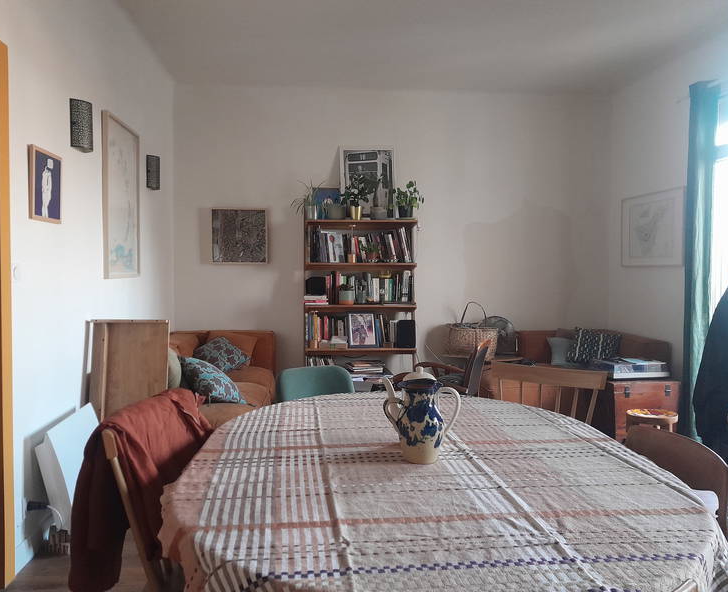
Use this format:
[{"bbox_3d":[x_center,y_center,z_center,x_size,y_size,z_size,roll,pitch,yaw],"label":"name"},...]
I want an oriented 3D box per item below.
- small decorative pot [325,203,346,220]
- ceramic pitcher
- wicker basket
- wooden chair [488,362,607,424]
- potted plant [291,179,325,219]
[{"bbox_3d":[-0.248,-0.748,5.454,0.170,0.155,0.170,0,2,0],"label":"small decorative pot"},{"bbox_3d":[0.138,0.279,1.465,0.190,0.215,0.118,0,2,0],"label":"ceramic pitcher"},{"bbox_3d":[0.882,0.273,5.008,0.385,0.430,0.260,0,2,-5],"label":"wicker basket"},{"bbox_3d":[0.664,0.731,2.480,0.490,0.830,0.500,2,3,29],"label":"wooden chair"},{"bbox_3d":[-0.489,-0.854,5.426,0.300,0.345,0.260,0,2,-6],"label":"potted plant"}]

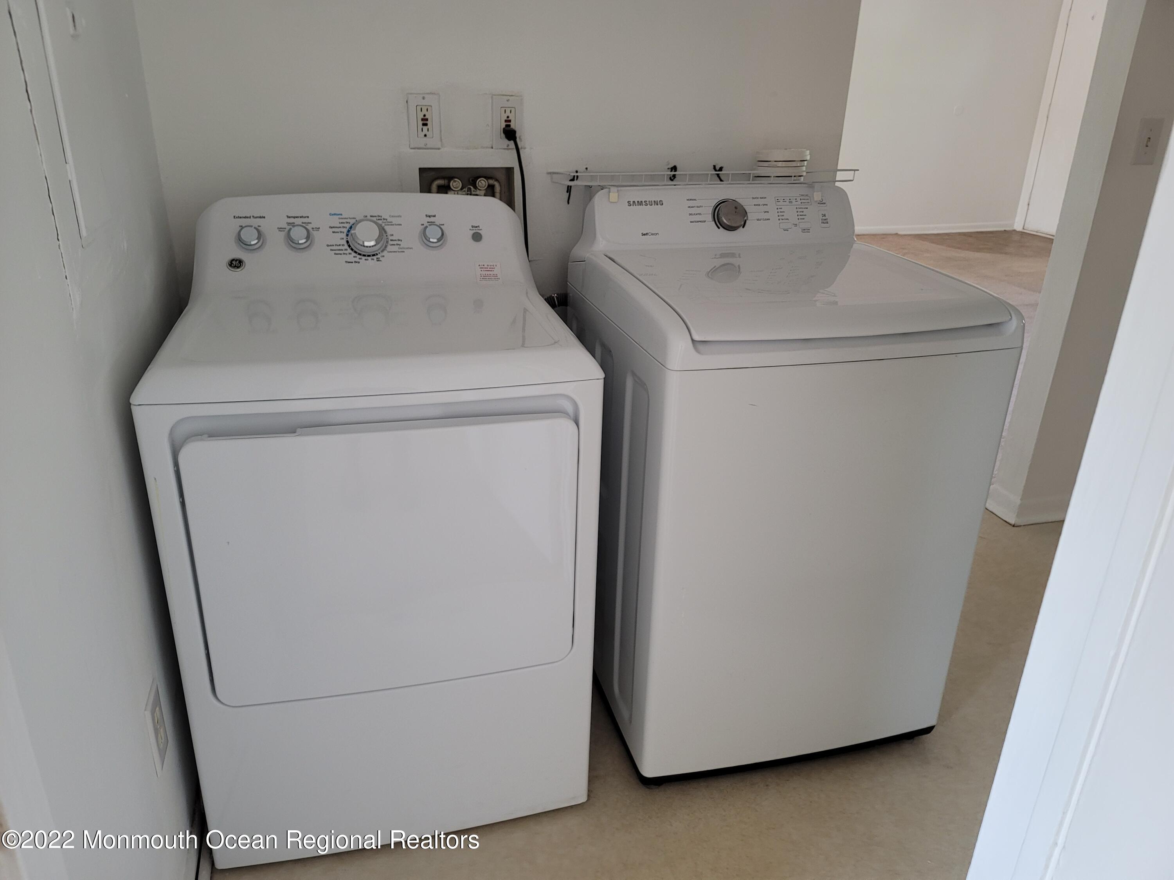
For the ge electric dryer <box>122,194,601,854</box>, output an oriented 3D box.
[{"bbox_3d":[-0.400,0.111,1.695,0.685,1.105,0.715,-4,23,-14],"label":"ge electric dryer"}]

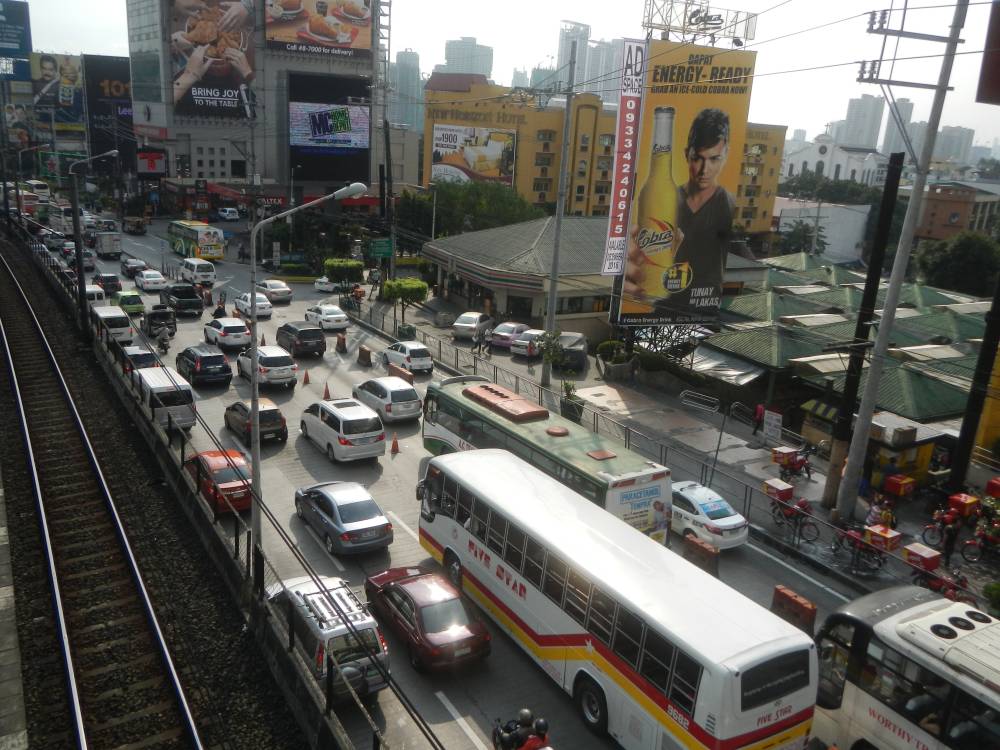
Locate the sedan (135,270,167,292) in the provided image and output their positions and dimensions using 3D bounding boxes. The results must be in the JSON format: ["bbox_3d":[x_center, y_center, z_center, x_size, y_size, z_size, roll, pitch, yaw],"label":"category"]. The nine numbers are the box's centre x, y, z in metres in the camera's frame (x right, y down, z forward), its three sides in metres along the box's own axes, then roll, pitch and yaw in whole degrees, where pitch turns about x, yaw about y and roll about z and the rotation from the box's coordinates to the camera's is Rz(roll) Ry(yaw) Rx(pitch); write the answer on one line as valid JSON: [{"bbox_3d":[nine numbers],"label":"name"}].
[{"bbox_3d":[-30.629,-8.409,70.938,1.740,1.460,4.500,-9,19,-36],"label":"sedan"}]

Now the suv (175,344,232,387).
[{"bbox_3d":[-15.284,-0.711,41.634,1.820,1.680,4.550,-6,17,-32],"label":"suv"}]

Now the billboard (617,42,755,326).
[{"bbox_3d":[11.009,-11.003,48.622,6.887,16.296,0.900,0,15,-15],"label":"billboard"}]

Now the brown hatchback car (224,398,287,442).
[{"bbox_3d":[-10.322,1.787,34.037,1.644,1.545,3.703,-7,18,-36],"label":"brown hatchback car"}]

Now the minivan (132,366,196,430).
[{"bbox_3d":[-14.706,0.938,35.162,1.843,2.130,4.574,-6,17,-33],"label":"minivan"}]

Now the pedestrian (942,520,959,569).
[{"bbox_3d":[13.476,5.047,24.246,0.500,1.630,0.330,8,15,19],"label":"pedestrian"}]

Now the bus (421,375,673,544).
[{"bbox_3d":[1.034,2.840,27.824,2.500,3.200,11.150,-6,17,-31],"label":"bus"}]

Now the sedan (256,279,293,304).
[{"bbox_3d":[-18.523,-6.786,65.674,1.761,1.502,4.530,-7,18,-35],"label":"sedan"}]

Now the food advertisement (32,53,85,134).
[{"bbox_3d":[-91.773,-58.396,167.953,9.780,16.130,0.600,-5,18,-27],"label":"food advertisement"}]

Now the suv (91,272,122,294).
[{"bbox_3d":[-31.473,-7.357,64.682,1.762,1.620,4.388,-6,17,-33],"label":"suv"}]

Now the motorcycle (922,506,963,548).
[{"bbox_3d":[15.116,5.143,27.309,1.950,1.120,0.750,-6,17,-32],"label":"motorcycle"}]

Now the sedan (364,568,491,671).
[{"bbox_3d":[-1.886,5.640,19.853,1.680,1.380,4.350,-5,16,-29],"label":"sedan"}]

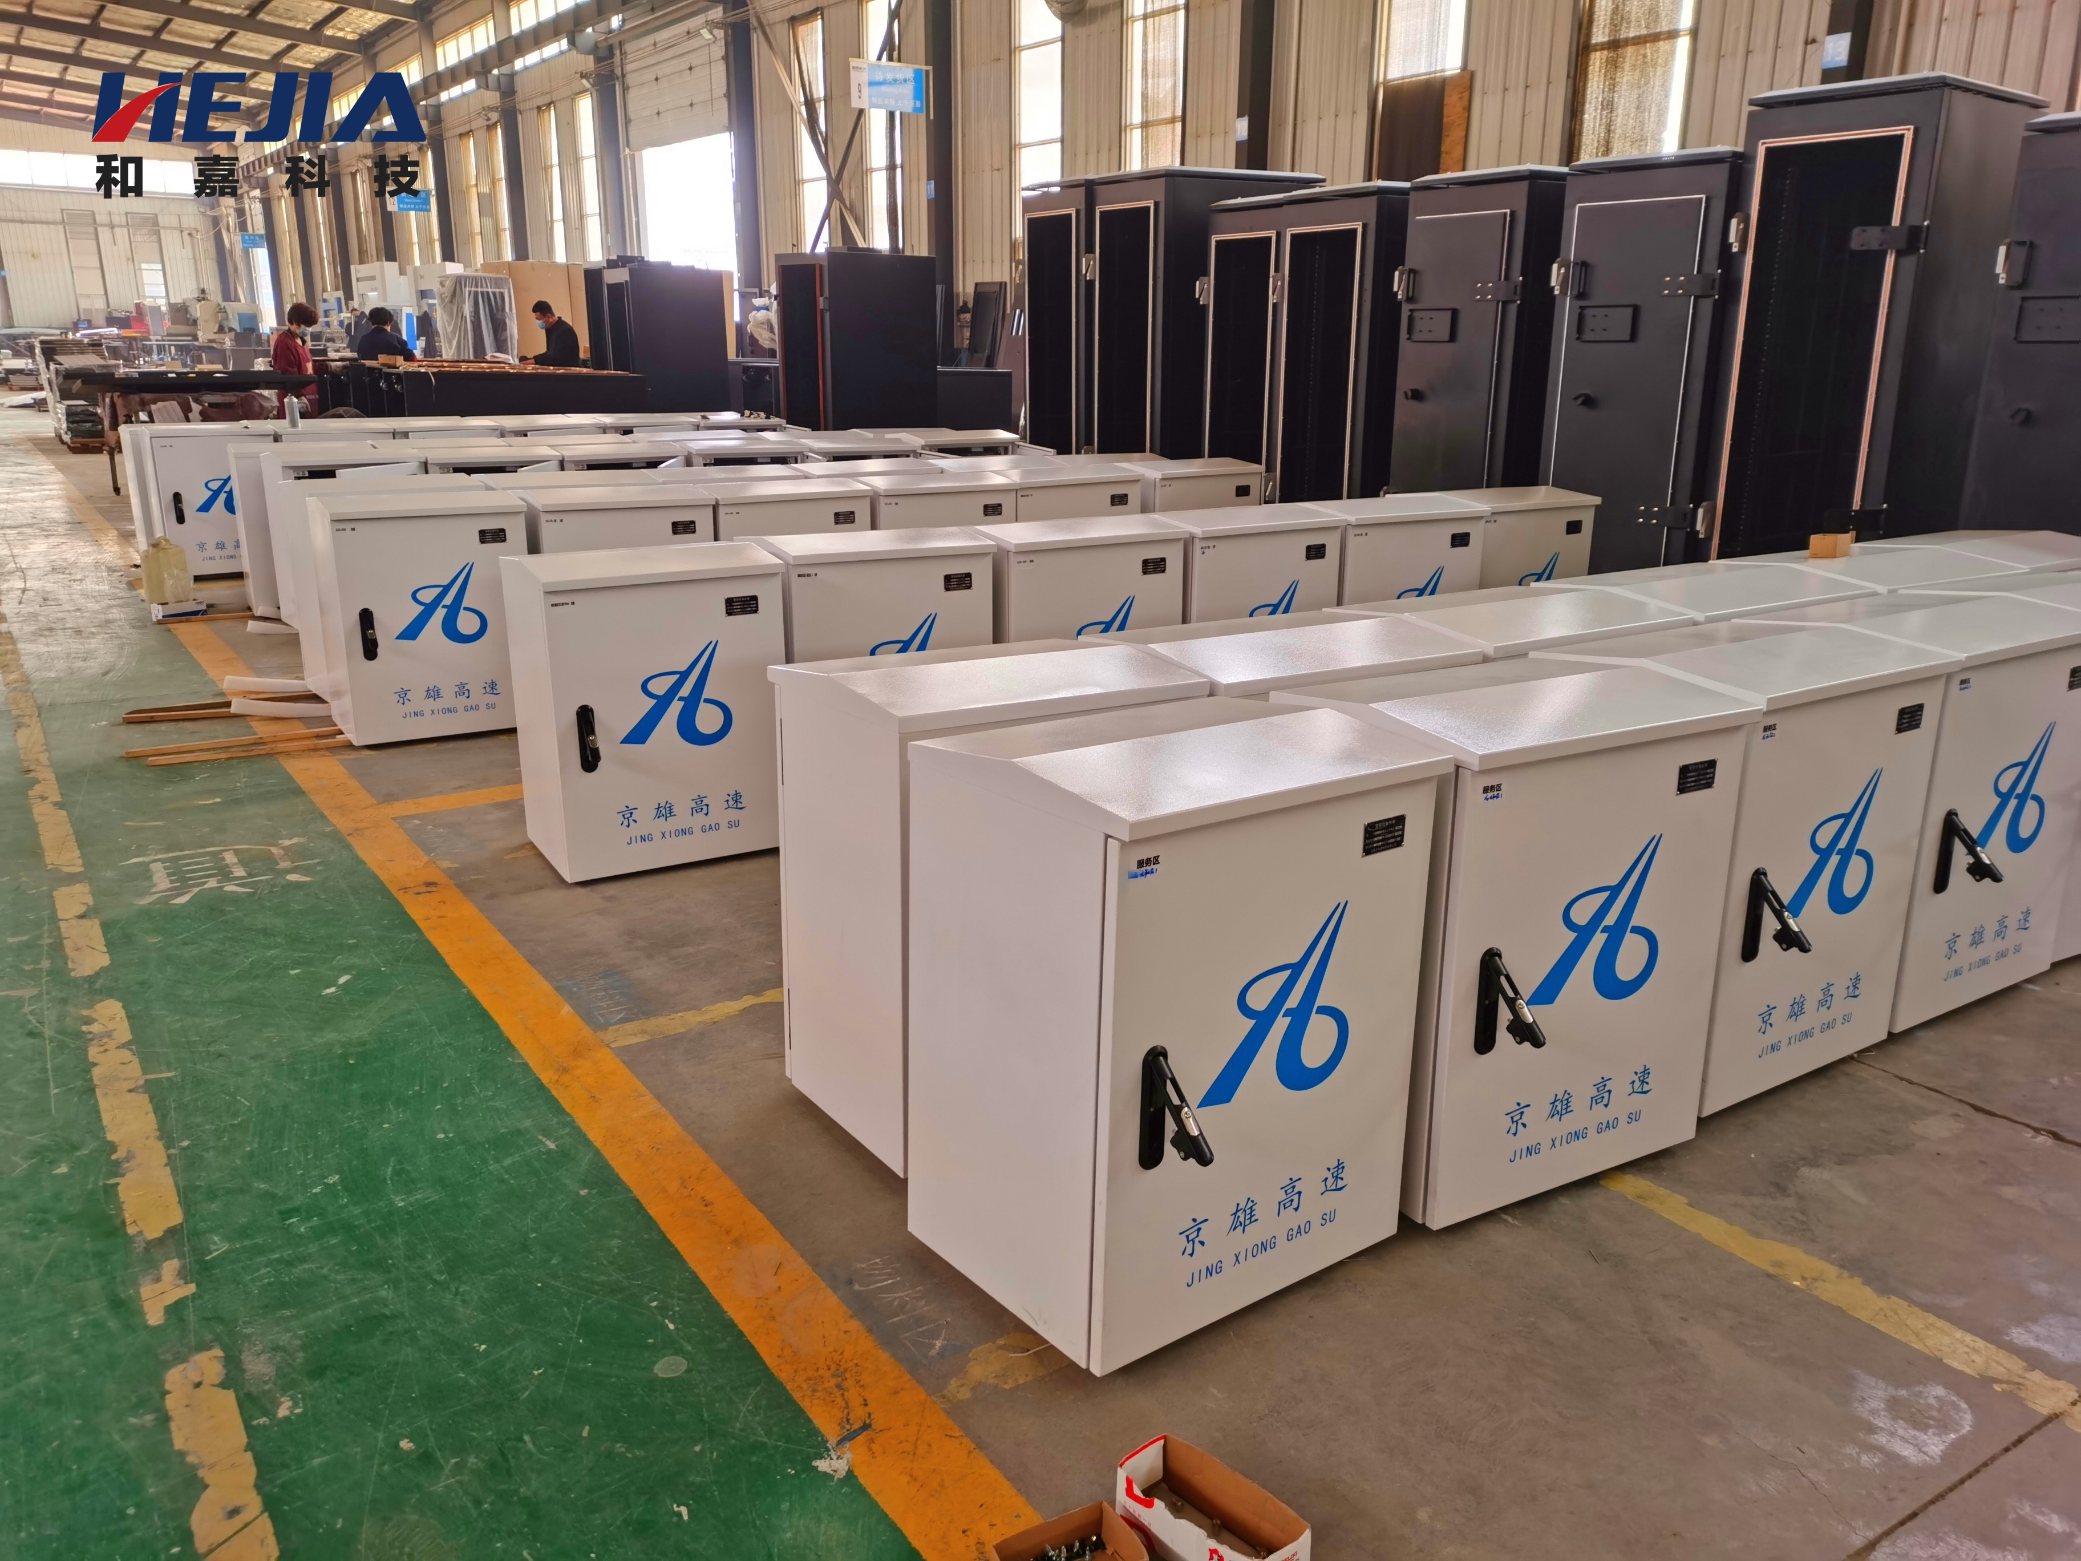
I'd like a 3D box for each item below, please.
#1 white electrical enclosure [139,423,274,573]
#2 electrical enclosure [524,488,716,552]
[{"bbox_3d":[-4.549,-1.558,8.946,0.604,0.784,0.465,-10,19,-33],"label":"white electrical enclosure"},{"bbox_3d":[-1.561,-0.676,6.011,0.620,0.820,0.498,-9,18,-30],"label":"electrical enclosure"}]

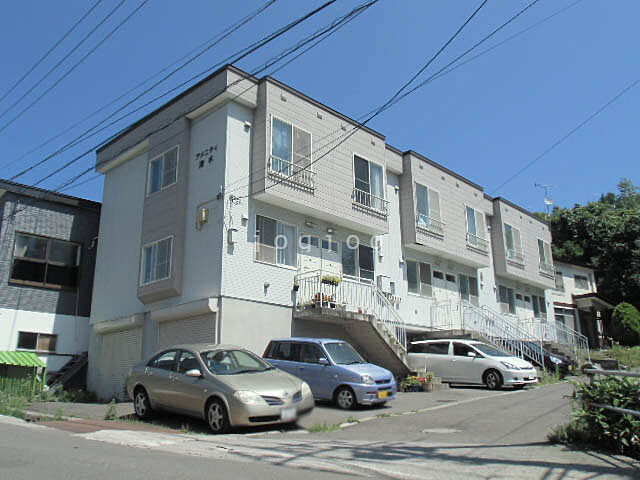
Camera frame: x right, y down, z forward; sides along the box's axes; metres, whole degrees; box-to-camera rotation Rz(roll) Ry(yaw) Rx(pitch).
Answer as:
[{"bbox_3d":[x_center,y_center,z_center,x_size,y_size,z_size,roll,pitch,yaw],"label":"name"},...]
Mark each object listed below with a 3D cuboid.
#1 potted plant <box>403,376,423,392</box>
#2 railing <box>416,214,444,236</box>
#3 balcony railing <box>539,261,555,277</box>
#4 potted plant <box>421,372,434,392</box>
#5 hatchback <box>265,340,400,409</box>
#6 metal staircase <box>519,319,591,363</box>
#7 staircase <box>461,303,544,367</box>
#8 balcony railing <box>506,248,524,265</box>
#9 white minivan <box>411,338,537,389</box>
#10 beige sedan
[{"bbox_3d":[2.851,4.453,17.095,0.380,0.470,0.480,-15,-21,42],"label":"potted plant"},{"bbox_3d":[4.258,-0.497,21.209,0.250,0.540,1.800,-15,-21,42],"label":"railing"},{"bbox_3d":[11.800,1.555,28.763,0.250,0.540,1.800,-15,-21,42],"label":"balcony railing"},{"bbox_3d":[3.429,4.545,17.694,0.340,0.600,0.360,-1,-16,0],"label":"potted plant"},{"bbox_3d":[0.188,3.199,13.521,3.400,1.560,1.480,-10,-16,38],"label":"hatchback"},{"bbox_3d":[11.148,4.807,26.416,2.200,2.180,2.600,-15,-21,42],"label":"metal staircase"},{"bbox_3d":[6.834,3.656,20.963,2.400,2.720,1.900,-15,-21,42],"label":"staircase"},{"bbox_3d":[9.303,0.876,26.261,0.250,0.540,1.800,-15,-21,42],"label":"balcony railing"},{"bbox_3d":[5.237,4.298,19.309,1.710,1.590,4.550,11,-18,-39],"label":"white minivan"},{"bbox_3d":[-2.070,2.824,10.888,1.770,1.480,4.570,12,-18,-44],"label":"beige sedan"}]

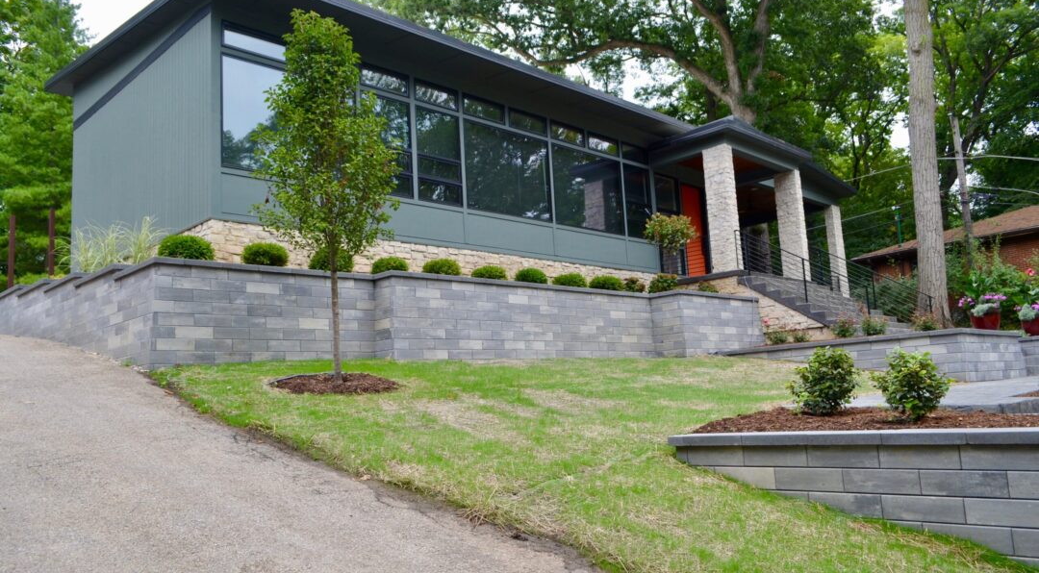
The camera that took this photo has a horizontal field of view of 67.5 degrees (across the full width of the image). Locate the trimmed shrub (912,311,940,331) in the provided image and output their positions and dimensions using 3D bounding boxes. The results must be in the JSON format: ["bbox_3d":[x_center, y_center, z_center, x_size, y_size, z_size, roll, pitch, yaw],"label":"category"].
[{"bbox_3d":[6.730,0.599,12.924,0.448,0.353,0.440,-7,-9,27],"label":"trimmed shrub"}]

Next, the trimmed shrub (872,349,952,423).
[{"bbox_3d":[2.758,0.697,5.534,0.544,0.510,0.544,-7,-9,26],"label":"trimmed shrub"}]

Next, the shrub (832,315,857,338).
[{"bbox_3d":[5.978,0.755,14.379,0.462,0.428,0.462,-6,-8,22],"label":"shrub"}]

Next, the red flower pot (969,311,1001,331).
[{"bbox_3d":[7.904,0.639,13.173,0.530,0.400,0.530,-8,-9,30],"label":"red flower pot"}]

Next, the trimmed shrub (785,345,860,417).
[{"bbox_3d":[2.404,0.754,6.236,0.554,0.544,0.554,-6,-8,20],"label":"trimmed shrub"}]

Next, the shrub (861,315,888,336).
[{"bbox_3d":[6.277,0.692,13.828,0.479,0.412,0.479,-7,-8,24],"label":"shrub"}]

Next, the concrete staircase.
[{"bbox_3d":[7.152,0.422,17.695,3.700,1.620,2.500,4,-11,-45],"label":"concrete staircase"}]

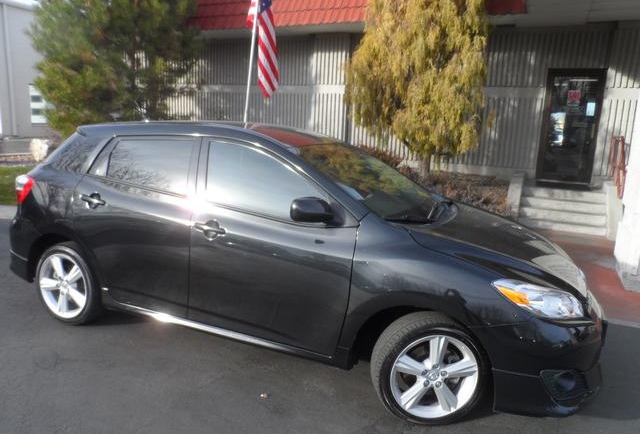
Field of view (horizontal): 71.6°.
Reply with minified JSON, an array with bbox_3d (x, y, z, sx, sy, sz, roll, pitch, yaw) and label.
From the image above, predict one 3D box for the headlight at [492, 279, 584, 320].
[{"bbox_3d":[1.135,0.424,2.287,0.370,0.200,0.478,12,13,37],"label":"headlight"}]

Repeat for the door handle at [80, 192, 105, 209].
[{"bbox_3d":[-1.519,-0.104,2.941,0.200,0.100,0.060,8,11,20],"label":"door handle"}]

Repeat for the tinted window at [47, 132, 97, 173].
[{"bbox_3d":[-1.806,-0.476,3.250,0.421,0.300,0.060,9,-11,27],"label":"tinted window"}]

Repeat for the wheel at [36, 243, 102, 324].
[{"bbox_3d":[-1.823,0.482,3.292,0.640,0.640,0.220,8,11,20],"label":"wheel"}]

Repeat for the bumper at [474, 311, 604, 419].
[{"bbox_3d":[1.426,0.675,2.887,0.680,0.550,1.750,8,11,20],"label":"bumper"}]

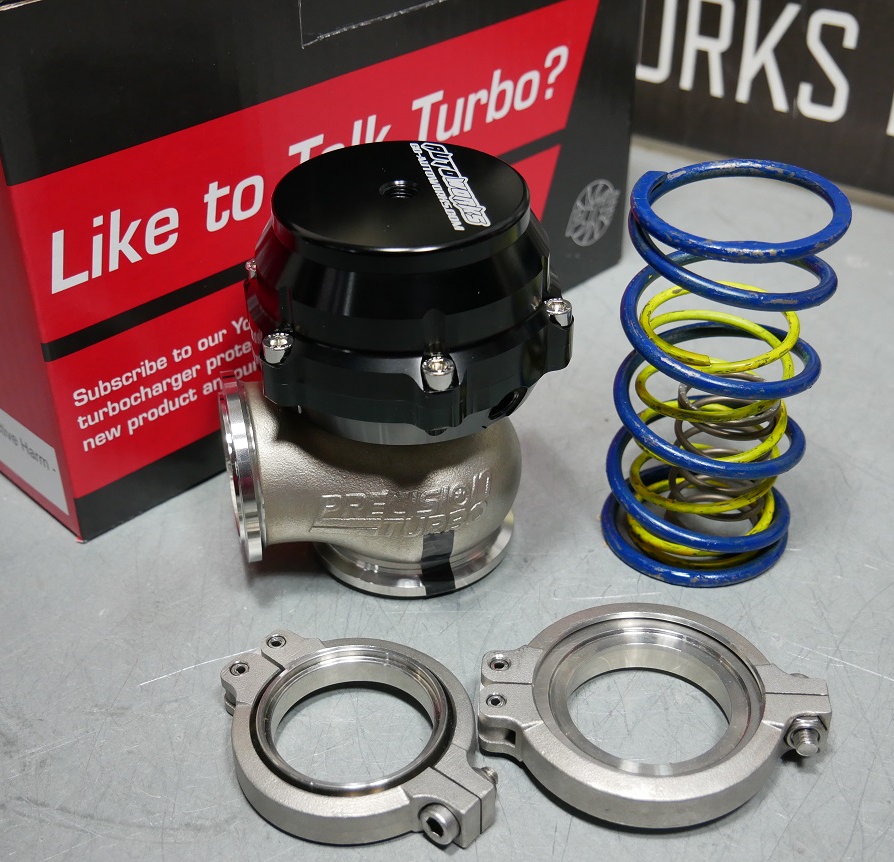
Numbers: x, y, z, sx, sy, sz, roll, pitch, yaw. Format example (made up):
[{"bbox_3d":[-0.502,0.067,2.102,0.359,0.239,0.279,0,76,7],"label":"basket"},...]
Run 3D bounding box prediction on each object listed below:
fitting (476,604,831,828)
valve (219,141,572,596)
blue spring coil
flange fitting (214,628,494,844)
[{"bbox_3d":[0.057,0.077,0.364,0.095,0.012,0.073,2,35,3],"label":"fitting"},{"bbox_3d":[-0.018,-0.017,0.404,0.100,0.122,0.101,-8,36,-11],"label":"valve"},{"bbox_3d":[0.082,-0.017,0.406,0.062,0.117,0.062,0,35,0],"label":"blue spring coil"},{"bbox_3d":[-0.024,0.082,0.358,0.084,0.012,0.064,26,42,32],"label":"flange fitting"}]

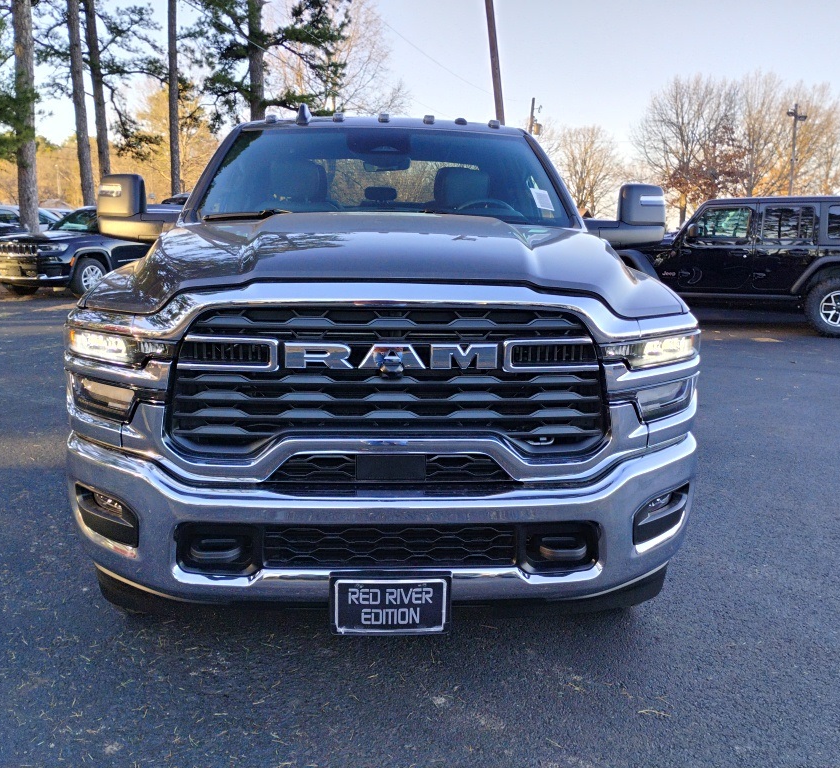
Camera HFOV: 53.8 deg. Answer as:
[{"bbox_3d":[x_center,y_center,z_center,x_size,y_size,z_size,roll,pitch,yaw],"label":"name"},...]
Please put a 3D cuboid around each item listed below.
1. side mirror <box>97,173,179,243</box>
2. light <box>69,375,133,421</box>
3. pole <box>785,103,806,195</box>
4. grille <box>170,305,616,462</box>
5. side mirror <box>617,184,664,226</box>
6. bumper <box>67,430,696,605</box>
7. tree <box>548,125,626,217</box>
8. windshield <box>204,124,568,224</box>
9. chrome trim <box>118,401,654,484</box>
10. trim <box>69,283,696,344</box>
[{"bbox_3d":[-1.243,-0.773,3.644,0.334,0.296,0.240,0,12,-3],"label":"side mirror"},{"bbox_3d":[-0.951,0.038,2.498,0.243,0.117,0.230,0,12,-3],"label":"light"},{"bbox_3d":[25.581,-15.203,56.813,1.300,7.825,0.500,1,12,0],"label":"pole"},{"bbox_3d":[-0.082,-0.011,2.350,1.243,0.416,0.180,0,12,-3],"label":"grille"},{"bbox_3d":[1.004,-0.812,3.770,0.216,0.186,0.200,0,12,-3],"label":"side mirror"},{"bbox_3d":[-0.090,0.371,2.492,1.976,0.395,0.540,0,12,-3],"label":"bumper"},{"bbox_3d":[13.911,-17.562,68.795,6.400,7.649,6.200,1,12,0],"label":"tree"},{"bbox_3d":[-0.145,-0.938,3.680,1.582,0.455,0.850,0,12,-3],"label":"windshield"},{"bbox_3d":[-0.079,0.150,2.384,1.600,0.225,0.260,0,12,-3],"label":"chrome trim"},{"bbox_3d":[-0.088,-0.228,2.477,1.968,0.176,0.400,0,12,-3],"label":"trim"}]

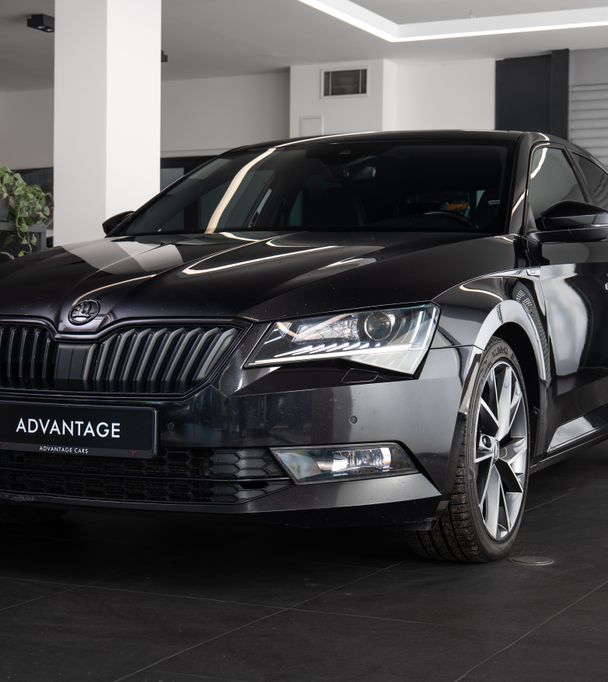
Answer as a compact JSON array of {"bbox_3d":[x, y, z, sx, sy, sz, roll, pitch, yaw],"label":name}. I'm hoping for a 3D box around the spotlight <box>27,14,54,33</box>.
[{"bbox_3d":[-1.913,-2.336,9.453,0.130,0.090,0.220,1,1,29],"label":"spotlight"}]

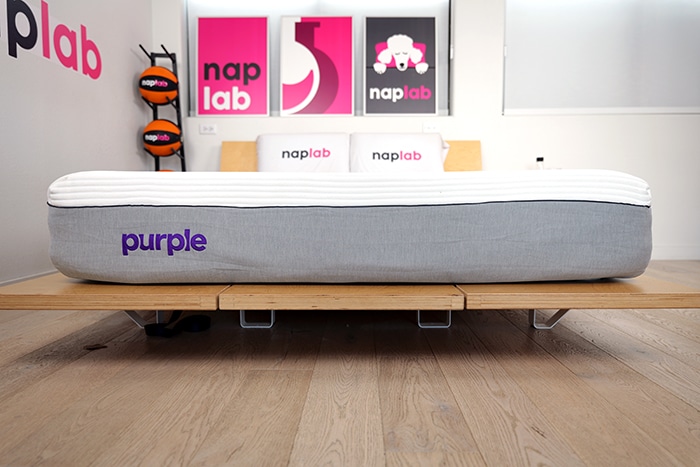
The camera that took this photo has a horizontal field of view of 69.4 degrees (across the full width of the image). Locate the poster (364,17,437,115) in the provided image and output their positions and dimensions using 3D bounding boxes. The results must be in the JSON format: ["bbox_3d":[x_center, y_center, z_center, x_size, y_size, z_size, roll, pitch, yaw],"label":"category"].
[{"bbox_3d":[0.355,-1.163,3.511,0.520,0.710,0.025,0,-1,1],"label":"poster"}]

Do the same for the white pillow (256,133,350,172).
[{"bbox_3d":[-0.290,-0.464,3.149,0.600,0.360,0.140,0,-19,1],"label":"white pillow"}]

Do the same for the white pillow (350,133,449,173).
[{"bbox_3d":[0.301,-0.463,3.139,0.610,0.360,0.140,0,-19,1],"label":"white pillow"}]

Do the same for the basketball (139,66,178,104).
[{"bbox_3d":[-1.231,-0.951,3.260,0.240,0.240,0.240,0,4,1],"label":"basketball"}]

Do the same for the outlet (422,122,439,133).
[{"bbox_3d":[0.558,-0.721,3.463,0.115,0.071,0.009,0,4,1],"label":"outlet"}]

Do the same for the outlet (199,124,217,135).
[{"bbox_3d":[-0.978,-0.717,3.488,0.115,0.071,0.009,0,4,1],"label":"outlet"}]

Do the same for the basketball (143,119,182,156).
[{"bbox_3d":[-1.224,-0.623,3.310,0.240,0.240,0.240,0,4,1],"label":"basketball"}]

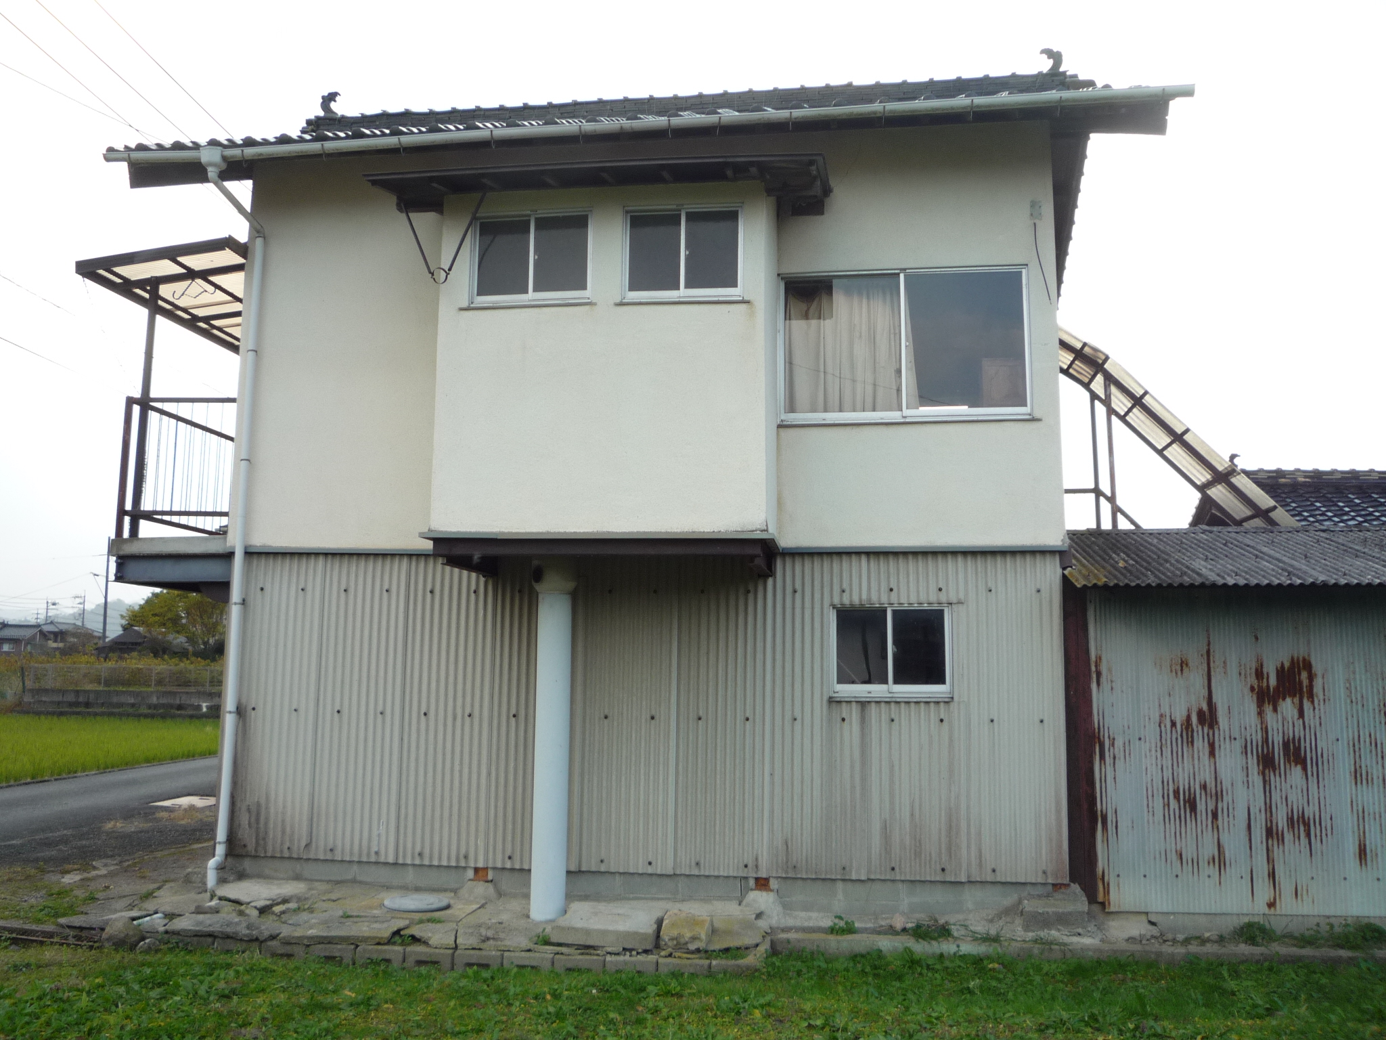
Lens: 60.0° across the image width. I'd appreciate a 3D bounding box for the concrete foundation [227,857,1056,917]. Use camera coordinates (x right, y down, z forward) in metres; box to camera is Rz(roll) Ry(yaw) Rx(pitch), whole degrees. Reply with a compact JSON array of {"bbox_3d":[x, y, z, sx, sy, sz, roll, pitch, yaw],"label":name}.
[{"bbox_3d":[-0.439,2.453,8.070,5.630,0.230,0.250,0,-8,8],"label":"concrete foundation"}]

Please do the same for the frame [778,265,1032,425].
[{"bbox_3d":[1.432,-1.190,8.199,1.695,1.075,0.100,0,-8,8],"label":"frame"}]

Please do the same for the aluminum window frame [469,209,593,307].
[{"bbox_3d":[-1.044,-1.689,7.757,0.808,0.631,0.100,0,-8,8],"label":"aluminum window frame"}]

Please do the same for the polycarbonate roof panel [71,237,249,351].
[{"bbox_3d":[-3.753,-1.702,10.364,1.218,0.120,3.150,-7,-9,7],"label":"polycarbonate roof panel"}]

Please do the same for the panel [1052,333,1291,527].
[{"bbox_3d":[4.564,-0.680,11.348,3.500,0.200,1.030,44,0,11],"label":"panel"}]

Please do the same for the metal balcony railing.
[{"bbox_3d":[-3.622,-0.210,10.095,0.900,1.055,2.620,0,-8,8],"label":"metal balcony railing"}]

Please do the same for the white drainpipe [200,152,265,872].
[{"bbox_3d":[-3.352,-0.032,8.322,0.230,5.160,0.710,0,-8,8],"label":"white drainpipe"}]

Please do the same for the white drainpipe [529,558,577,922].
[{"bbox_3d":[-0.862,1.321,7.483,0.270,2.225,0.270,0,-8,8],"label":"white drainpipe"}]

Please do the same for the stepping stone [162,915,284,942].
[{"bbox_3d":[-2.734,2.427,7.125,0.730,0.080,0.350,0,-8,8],"label":"stepping stone"}]

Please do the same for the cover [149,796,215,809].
[{"bbox_3d":[-5.906,3.386,14.349,0.800,0.070,1.050,1,-8,-1],"label":"cover"}]

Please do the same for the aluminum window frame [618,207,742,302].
[{"bbox_3d":[-0.059,-1.706,7.705,0.785,0.650,0.090,0,-8,8],"label":"aluminum window frame"}]

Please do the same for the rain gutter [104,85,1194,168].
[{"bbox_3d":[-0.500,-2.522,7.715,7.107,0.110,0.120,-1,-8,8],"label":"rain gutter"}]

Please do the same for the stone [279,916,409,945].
[{"bbox_3d":[-2.063,2.452,7.144,0.680,0.070,0.520,0,-8,8],"label":"stone"}]

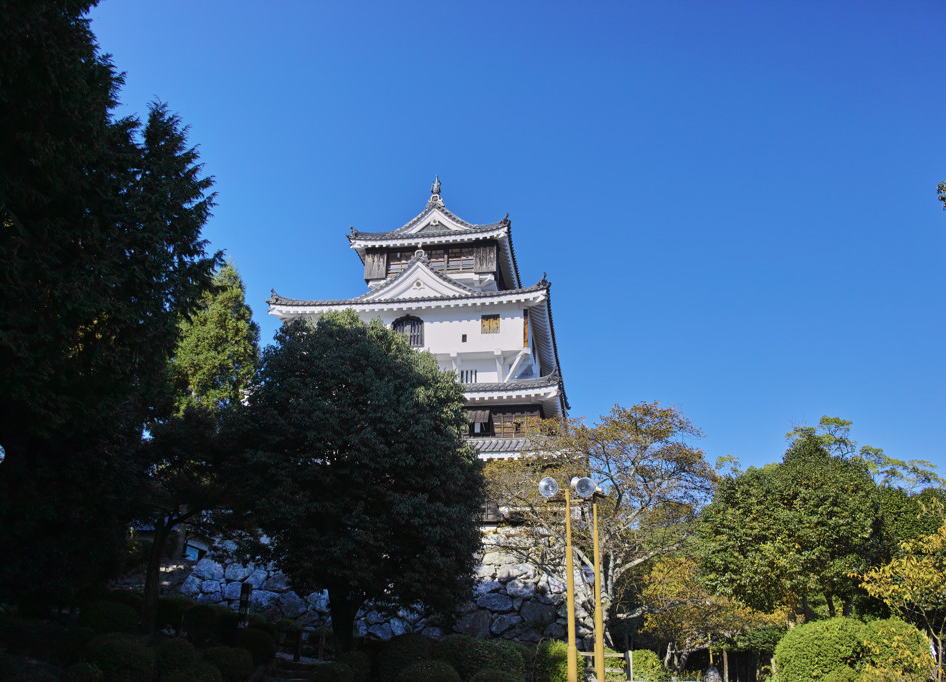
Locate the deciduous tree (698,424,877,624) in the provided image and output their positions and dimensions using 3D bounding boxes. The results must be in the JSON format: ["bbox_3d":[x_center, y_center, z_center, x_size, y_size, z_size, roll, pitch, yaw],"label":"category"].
[{"bbox_3d":[10.199,6.037,25.471,5.854,7.301,5.600,0,-19,0],"label":"deciduous tree"}]

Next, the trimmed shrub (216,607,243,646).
[{"bbox_3d":[-5.468,6.386,17.878,0.691,0.803,0.691,0,-19,0],"label":"trimmed shrub"}]

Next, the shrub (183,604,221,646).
[{"bbox_3d":[-5.914,6.217,17.406,0.830,0.864,0.830,0,-19,0],"label":"shrub"}]

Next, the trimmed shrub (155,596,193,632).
[{"bbox_3d":[-7.265,6.630,19.377,0.924,0.782,0.924,0,-19,0],"label":"trimmed shrub"}]

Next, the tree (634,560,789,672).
[{"bbox_3d":[6.379,7.308,21.301,4.068,2.987,3.800,0,-19,0],"label":"tree"}]

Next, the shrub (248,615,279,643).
[{"bbox_3d":[-4.576,6.278,17.389,0.768,0.575,0.768,0,-19,0],"label":"shrub"}]

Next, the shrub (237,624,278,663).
[{"bbox_3d":[-4.320,6.033,15.885,0.837,0.708,0.837,0,-19,0],"label":"shrub"}]

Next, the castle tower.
[{"bbox_3d":[-1.621,1.251,49.203,17.200,20.500,19.500,-3,-20,8],"label":"castle tower"}]

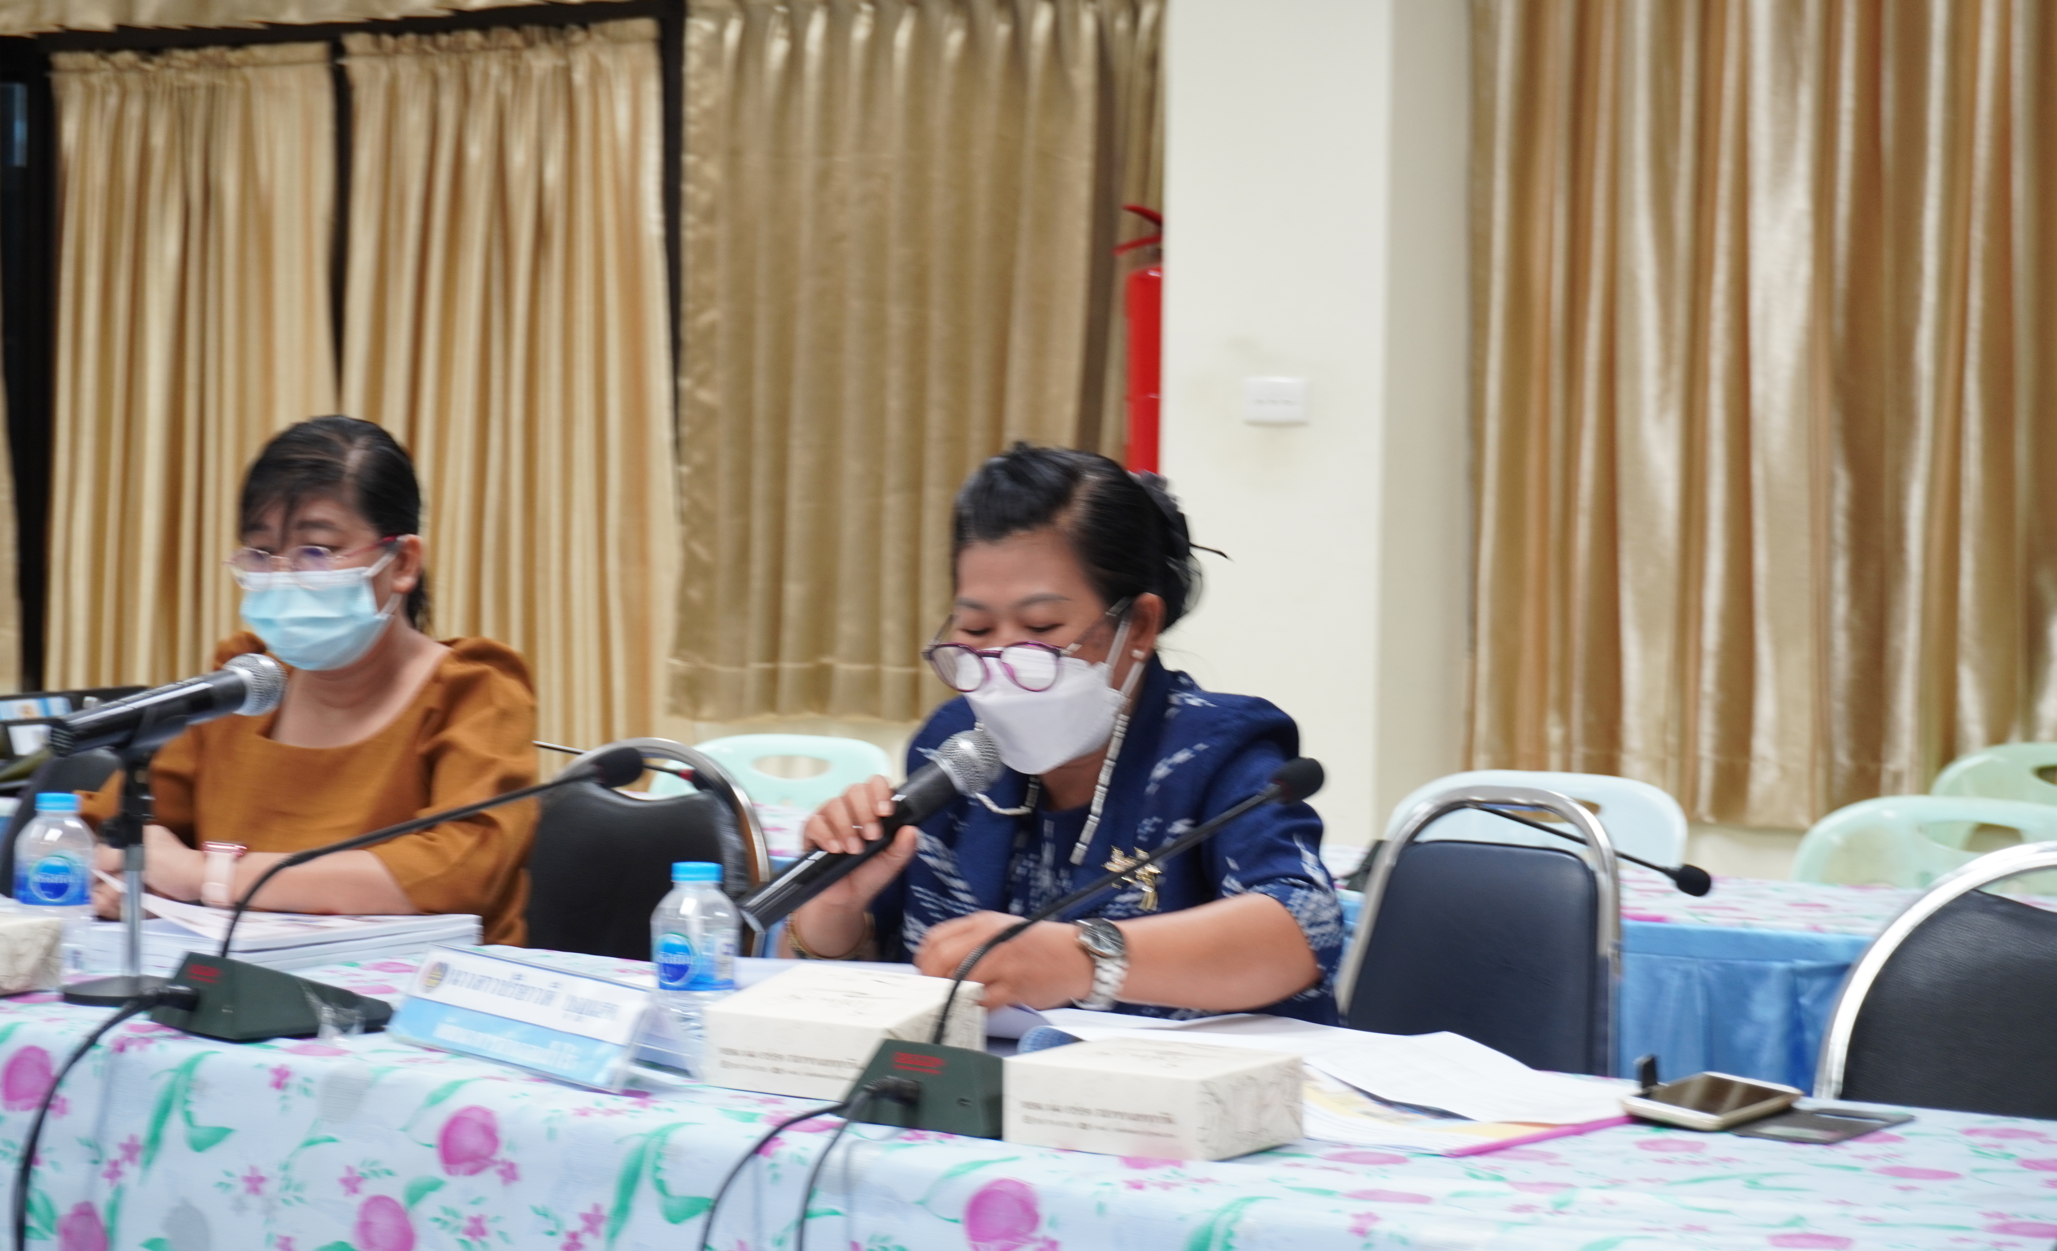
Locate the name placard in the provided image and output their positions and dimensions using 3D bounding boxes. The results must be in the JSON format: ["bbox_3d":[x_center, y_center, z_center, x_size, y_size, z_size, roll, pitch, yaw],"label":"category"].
[{"bbox_3d":[-0.325,0.263,2.718,0.075,0.063,0.313,0,3,-37],"label":"name placard"}]

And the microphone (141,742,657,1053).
[{"bbox_3d":[-0.442,0.189,2.938,0.403,0.189,0.149,-1,3,-42],"label":"microphone"}]

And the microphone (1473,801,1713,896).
[{"bbox_3d":[0.480,0.219,3.854,0.416,0.099,0.090,3,3,36],"label":"microphone"}]

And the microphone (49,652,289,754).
[{"bbox_3d":[-0.653,0.065,3.035,0.049,0.049,0.220,3,13,42],"label":"microphone"}]

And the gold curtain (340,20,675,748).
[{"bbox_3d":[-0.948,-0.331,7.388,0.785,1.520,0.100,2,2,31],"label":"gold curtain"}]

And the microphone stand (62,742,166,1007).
[{"bbox_3d":[-0.681,0.183,3.058,0.120,0.200,0.120,3,5,30],"label":"microphone stand"}]

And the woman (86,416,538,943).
[{"bbox_3d":[-0.670,0.400,3.560,0.520,1.190,0.720,3,5,33],"label":"woman"}]

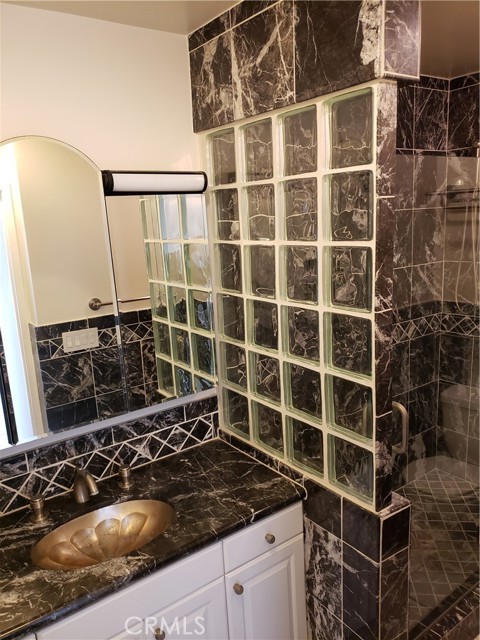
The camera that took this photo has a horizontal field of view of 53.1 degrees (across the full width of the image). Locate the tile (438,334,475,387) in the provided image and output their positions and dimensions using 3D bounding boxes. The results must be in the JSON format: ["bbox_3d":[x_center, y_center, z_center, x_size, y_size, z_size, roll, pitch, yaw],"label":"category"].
[{"bbox_3d":[1.336,0.235,2.972,0.010,0.312,0.202,-12,15,-35],"label":"tile"}]

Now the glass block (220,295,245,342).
[{"bbox_3d":[-0.007,-0.012,1.938,0.080,0.190,0.190,-12,15,-35],"label":"glass block"}]

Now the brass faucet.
[{"bbox_3d":[-0.524,0.589,1.653,0.046,0.122,0.150,-11,15,-35],"label":"brass faucet"}]

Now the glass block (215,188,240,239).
[{"bbox_3d":[-0.028,-0.405,1.855,0.080,0.190,0.190,-12,15,-35],"label":"glass block"}]

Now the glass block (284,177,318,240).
[{"bbox_3d":[0.212,-0.351,1.541,0.080,0.190,0.190,-12,15,-35],"label":"glass block"}]

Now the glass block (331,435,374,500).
[{"bbox_3d":[0.375,0.463,1.552,0.080,0.190,0.190,-12,15,-35],"label":"glass block"}]

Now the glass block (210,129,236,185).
[{"bbox_3d":[-0.035,-0.600,1.810,0.079,0.189,0.189,-12,15,-35],"label":"glass block"}]

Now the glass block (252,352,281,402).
[{"bbox_3d":[0.125,0.213,1.838,0.085,0.194,0.194,-11,15,-35],"label":"glass block"}]

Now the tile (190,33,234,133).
[{"bbox_3d":[-0.100,-0.864,1.767,0.014,0.290,0.278,-12,15,-35],"label":"tile"}]

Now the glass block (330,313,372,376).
[{"bbox_3d":[0.353,0.069,1.468,0.080,0.190,0.190,-12,15,-35],"label":"glass block"}]

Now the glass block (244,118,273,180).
[{"bbox_3d":[0.083,-0.571,1.649,0.079,0.189,0.189,-12,15,-35],"label":"glass block"}]

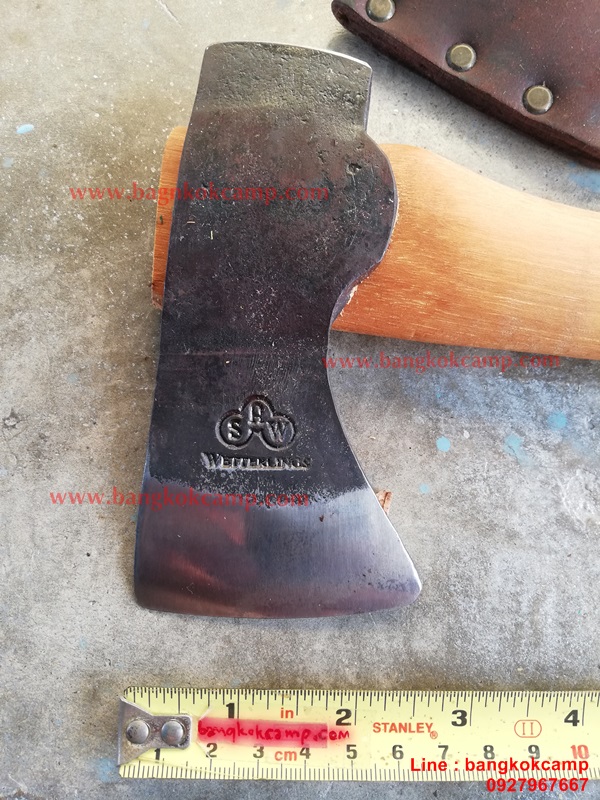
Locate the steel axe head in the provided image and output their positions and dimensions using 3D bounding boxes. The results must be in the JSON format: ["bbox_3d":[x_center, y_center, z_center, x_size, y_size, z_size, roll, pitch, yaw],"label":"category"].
[{"bbox_3d":[-0.002,-0.015,0.135,0.060,0.024,0.120,3,82,-3],"label":"steel axe head"}]

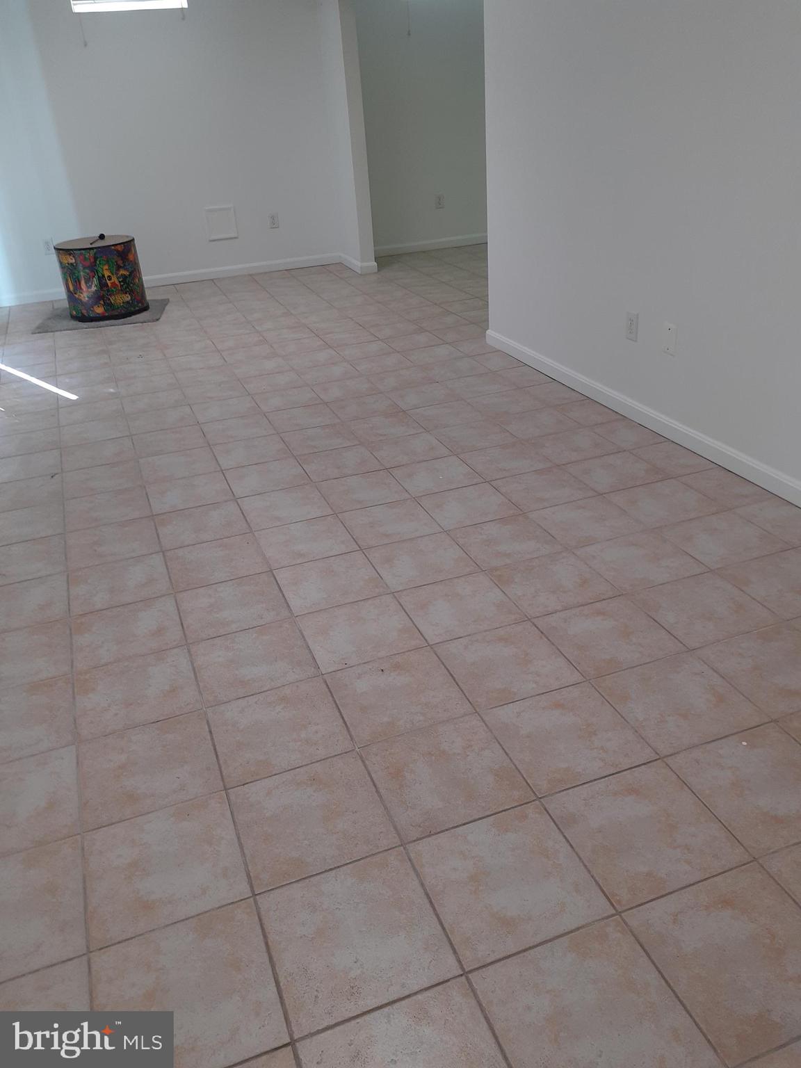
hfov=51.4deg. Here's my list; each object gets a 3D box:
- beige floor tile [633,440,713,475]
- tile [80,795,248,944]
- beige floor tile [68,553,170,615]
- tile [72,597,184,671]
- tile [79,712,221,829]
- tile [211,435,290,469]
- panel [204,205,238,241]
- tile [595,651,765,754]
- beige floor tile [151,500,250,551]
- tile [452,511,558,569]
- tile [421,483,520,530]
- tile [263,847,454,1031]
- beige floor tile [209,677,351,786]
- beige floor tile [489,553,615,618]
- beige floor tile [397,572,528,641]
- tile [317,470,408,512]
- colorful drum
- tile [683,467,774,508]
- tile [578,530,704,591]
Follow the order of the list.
[{"bbox_3d":[1.101,-0.301,3.356,0.258,0.010,0.305,-13,29,-17],"label":"beige floor tile"},{"bbox_3d":[-0.485,0.679,1.709,0.308,0.010,0.305,-13,29,-17],"label":"tile"},{"bbox_3d":[-0.907,0.159,2.686,0.303,0.010,0.303,-13,29,-16],"label":"beige floor tile"},{"bbox_3d":[-0.799,0.287,2.433,0.303,0.010,0.303,-13,29,-16],"label":"tile"},{"bbox_3d":[-0.580,0.539,1.923,0.302,0.010,0.297,-13,29,-17],"label":"tile"},{"bbox_3d":[-0.661,-0.364,3.683,0.308,0.010,0.305,-13,29,-17],"label":"tile"},{"bbox_3d":[-1.469,-2.553,6.854,0.238,0.254,0.020,-14,30,-18],"label":"panel"},{"bbox_3d":[0.668,0.404,2.026,0.303,0.010,0.303,-13,29,-16],"label":"tile"},{"bbox_3d":[-0.716,-0.034,3.007,0.302,0.010,0.297,-13,29,-17],"label":"beige floor tile"},{"bbox_3d":[0.356,0.024,2.795,0.305,0.012,0.302,-13,30,-17],"label":"tile"},{"bbox_3d":[0.250,-0.101,3.024,0.302,0.010,0.297,-13,29,-17],"label":"tile"},{"bbox_3d":[-0.083,0.728,1.513,0.302,0.010,0.297,-13,29,-17],"label":"tile"},{"bbox_3d":[-0.296,0.478,2.028,0.305,0.012,0.302,-13,30,-17],"label":"beige floor tile"},{"bbox_3d":[0.461,0.153,2.526,0.302,0.010,0.297,-13,29,-17],"label":"beige floor tile"},{"bbox_3d":[0.174,0.218,2.456,0.305,0.012,0.302,-13,30,-17],"label":"beige floor tile"},{"bbox_3d":[-0.148,-0.166,3.204,0.303,0.010,0.303,-13,29,-16],"label":"tile"},{"bbox_3d":[-2.162,-1.867,6.043,0.560,0.510,0.560,-13,29,-17],"label":"colorful drum"},{"bbox_3d":[1.187,-0.165,3.036,0.205,0.010,0.303,-13,29,-16],"label":"tile"},{"bbox_3d":[0.747,0.088,2.615,0.302,0.010,0.297,-13,29,-17],"label":"tile"}]

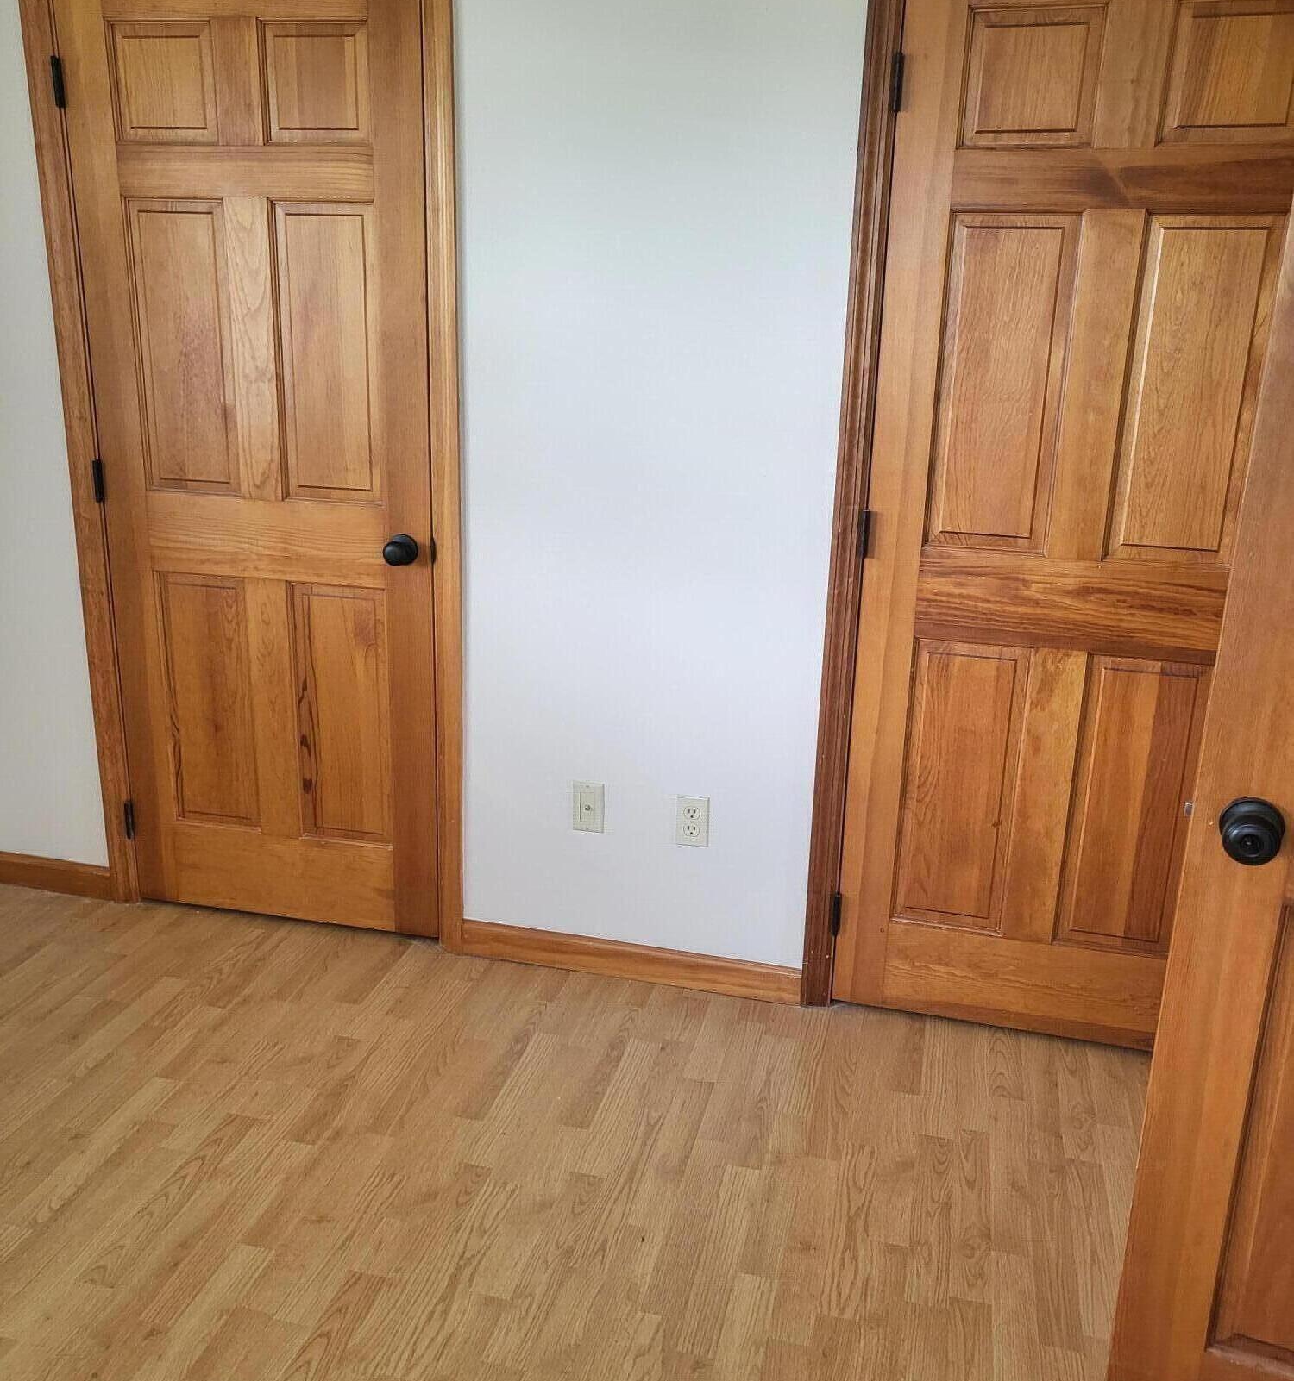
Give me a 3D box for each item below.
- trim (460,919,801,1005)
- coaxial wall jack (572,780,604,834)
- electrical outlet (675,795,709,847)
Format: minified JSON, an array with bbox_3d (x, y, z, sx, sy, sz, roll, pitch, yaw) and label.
[{"bbox_3d":[-0.046,0.602,2.867,0.777,0.082,0.013,6,18,13],"label":"trim"},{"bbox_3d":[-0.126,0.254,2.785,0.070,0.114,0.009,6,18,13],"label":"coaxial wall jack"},{"bbox_3d":[0.096,0.279,2.736,0.070,0.114,0.007,6,18,13],"label":"electrical outlet"}]

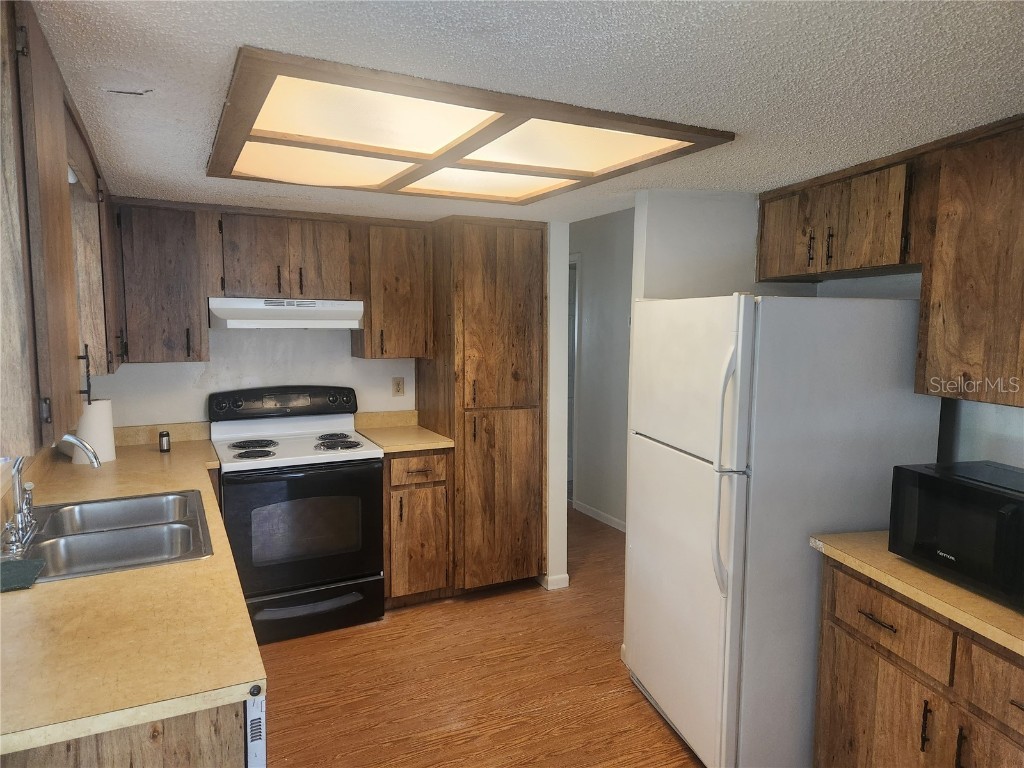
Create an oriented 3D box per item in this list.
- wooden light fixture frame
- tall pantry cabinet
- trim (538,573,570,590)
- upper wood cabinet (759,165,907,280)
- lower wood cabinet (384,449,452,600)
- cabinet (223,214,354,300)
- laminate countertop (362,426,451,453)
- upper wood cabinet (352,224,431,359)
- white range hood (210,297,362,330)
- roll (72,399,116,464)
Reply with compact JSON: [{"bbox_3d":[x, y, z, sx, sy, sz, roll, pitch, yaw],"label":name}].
[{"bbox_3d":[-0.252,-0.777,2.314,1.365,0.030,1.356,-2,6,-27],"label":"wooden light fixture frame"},{"bbox_3d":[-0.196,0.110,4.166,0.597,2.110,0.635,-2,6,-27],"label":"tall pantry cabinet"},{"bbox_3d":[0.252,1.173,4.122,0.145,0.081,0.120,-2,6,-27],"label":"trim"},{"bbox_3d":[1.346,-0.603,2.669,0.308,0.351,0.893,-1,6,-12],"label":"upper wood cabinet"},{"bbox_3d":[-0.650,0.763,4.000,0.409,0.864,0.635,-2,6,-27],"label":"lower wood cabinet"},{"bbox_3d":[-1.234,-0.680,3.735,0.690,0.435,0.325,-2,6,-27],"label":"cabinet"},{"bbox_3d":[-0.646,0.317,3.946,0.419,0.037,0.635,-2,6,-27],"label":"laminate countertop"},{"bbox_3d":[-0.709,-0.542,4.015,0.405,0.763,0.325,-2,6,-27],"label":"upper wood cabinet"},{"bbox_3d":[-1.239,-0.381,3.696,0.760,0.153,0.444,-2,6,-27],"label":"white range hood"},{"bbox_3d":[-1.948,0.217,3.176,0.155,0.285,0.160,-2,6,-27],"label":"roll"}]

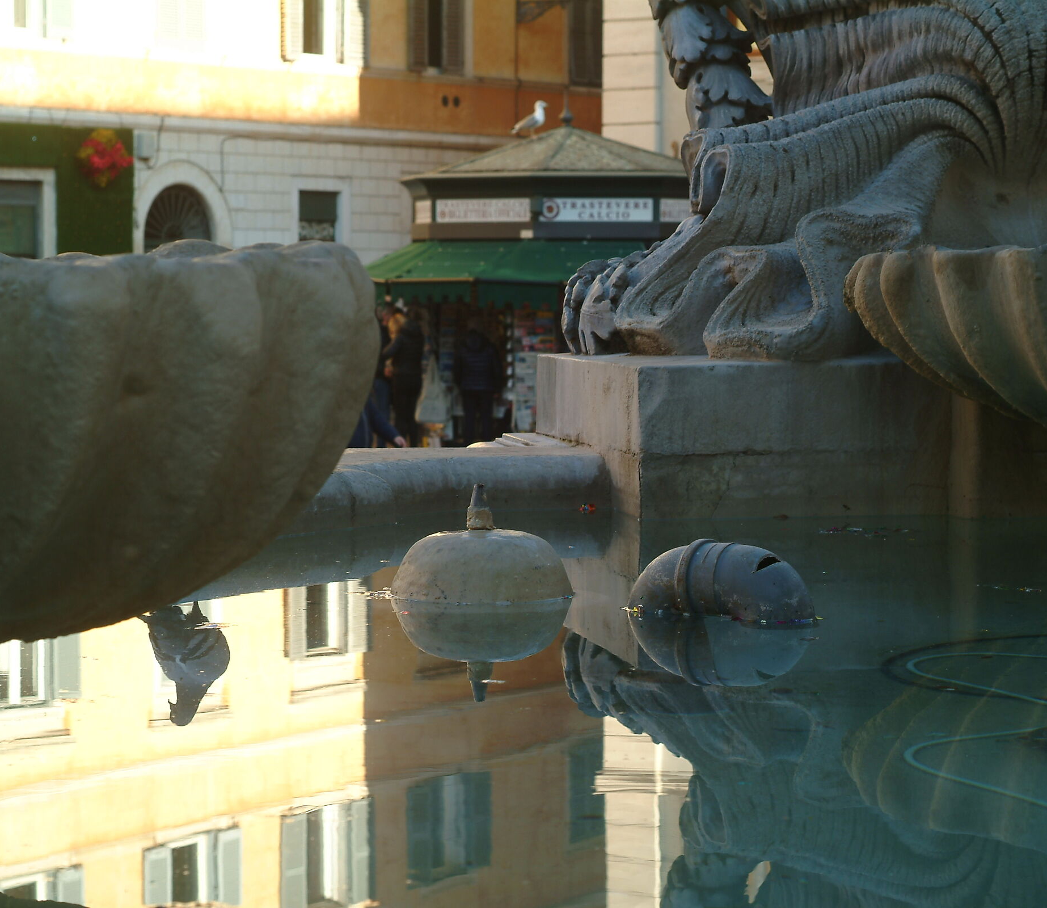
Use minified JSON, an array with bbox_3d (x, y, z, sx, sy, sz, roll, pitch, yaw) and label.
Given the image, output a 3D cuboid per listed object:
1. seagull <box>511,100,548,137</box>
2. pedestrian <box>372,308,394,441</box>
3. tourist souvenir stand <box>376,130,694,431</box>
[{"bbox_3d":[0.071,-4.035,34.200,0.470,0.450,0.170,1,4,9],"label":"seagull"},{"bbox_3d":[-1.667,-0.907,33.800,0.360,1.740,0.500,2,4,27],"label":"pedestrian"},{"bbox_3d":[0.419,-2.065,34.400,4.700,4.050,4.600,1,4,11],"label":"tourist souvenir stand"}]

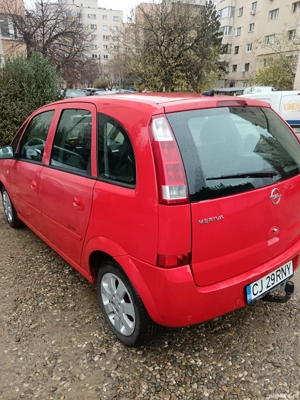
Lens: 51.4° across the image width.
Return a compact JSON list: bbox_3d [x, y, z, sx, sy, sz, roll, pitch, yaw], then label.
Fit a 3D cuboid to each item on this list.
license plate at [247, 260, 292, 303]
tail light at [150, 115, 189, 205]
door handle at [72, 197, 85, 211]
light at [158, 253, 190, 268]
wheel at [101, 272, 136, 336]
[{"bbox_3d":[0.794,0.523,2.032,0.520,0.110,0.020,-13,9,-36],"label":"license plate"},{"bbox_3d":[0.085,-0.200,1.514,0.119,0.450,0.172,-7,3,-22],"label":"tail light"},{"bbox_3d":[-0.489,0.018,2.179,0.050,0.085,0.165,-13,21,-36],"label":"door handle"},{"bbox_3d":[0.120,0.301,1.573,0.147,0.091,0.096,-5,18,-15],"label":"light"},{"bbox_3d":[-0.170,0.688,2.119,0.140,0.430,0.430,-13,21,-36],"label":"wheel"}]

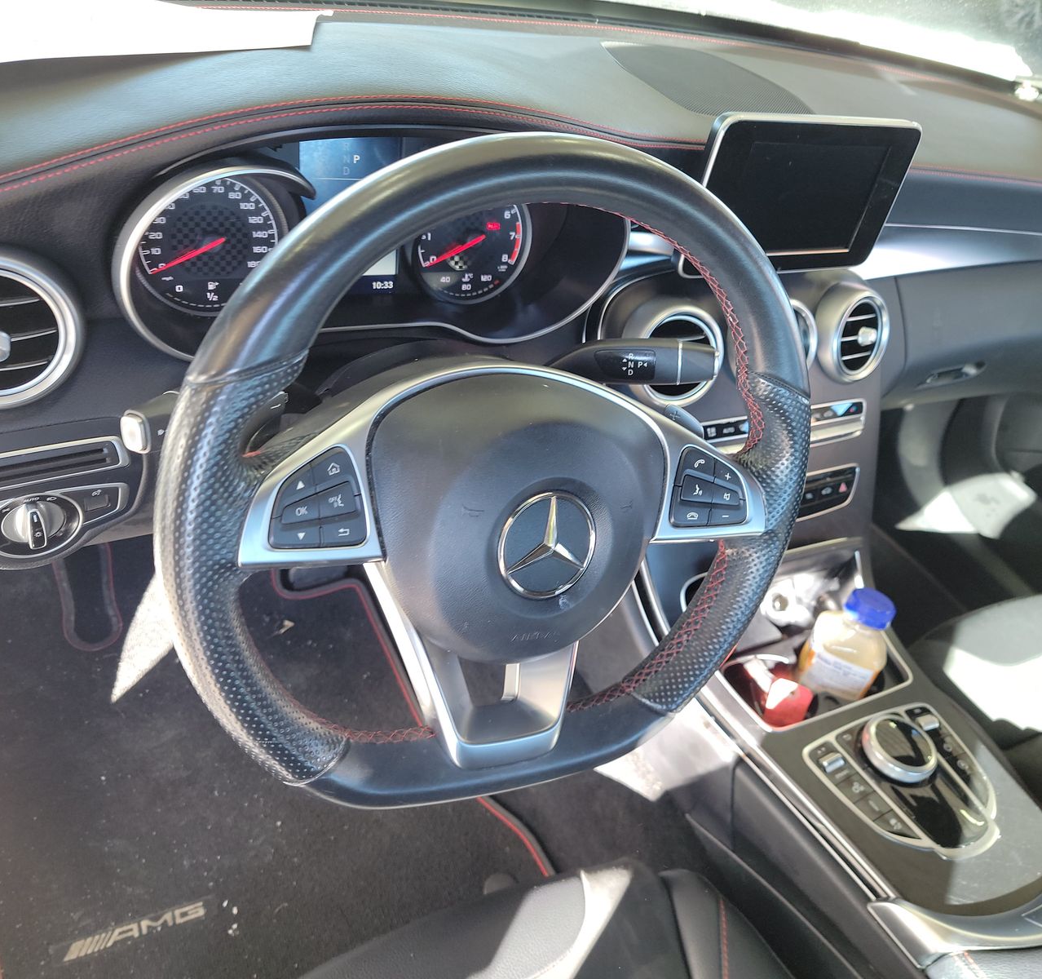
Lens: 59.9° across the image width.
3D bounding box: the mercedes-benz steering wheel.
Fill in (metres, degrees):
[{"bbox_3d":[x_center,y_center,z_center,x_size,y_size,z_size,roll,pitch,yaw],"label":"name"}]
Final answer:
[{"bbox_3d":[0.004,0.004,0.481,0.372,0.358,0.100,-2,22,-30],"label":"mercedes-benz steering wheel"}]

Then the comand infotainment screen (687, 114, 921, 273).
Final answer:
[{"bbox_3d":[0.232,-0.249,0.762,0.226,0.131,0.028,-10,42,-26],"label":"comand infotainment screen"}]

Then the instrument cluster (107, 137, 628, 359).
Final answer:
[{"bbox_3d":[-0.093,-0.164,0.596,0.338,0.142,0.090,-11,29,-28],"label":"instrument cluster"}]

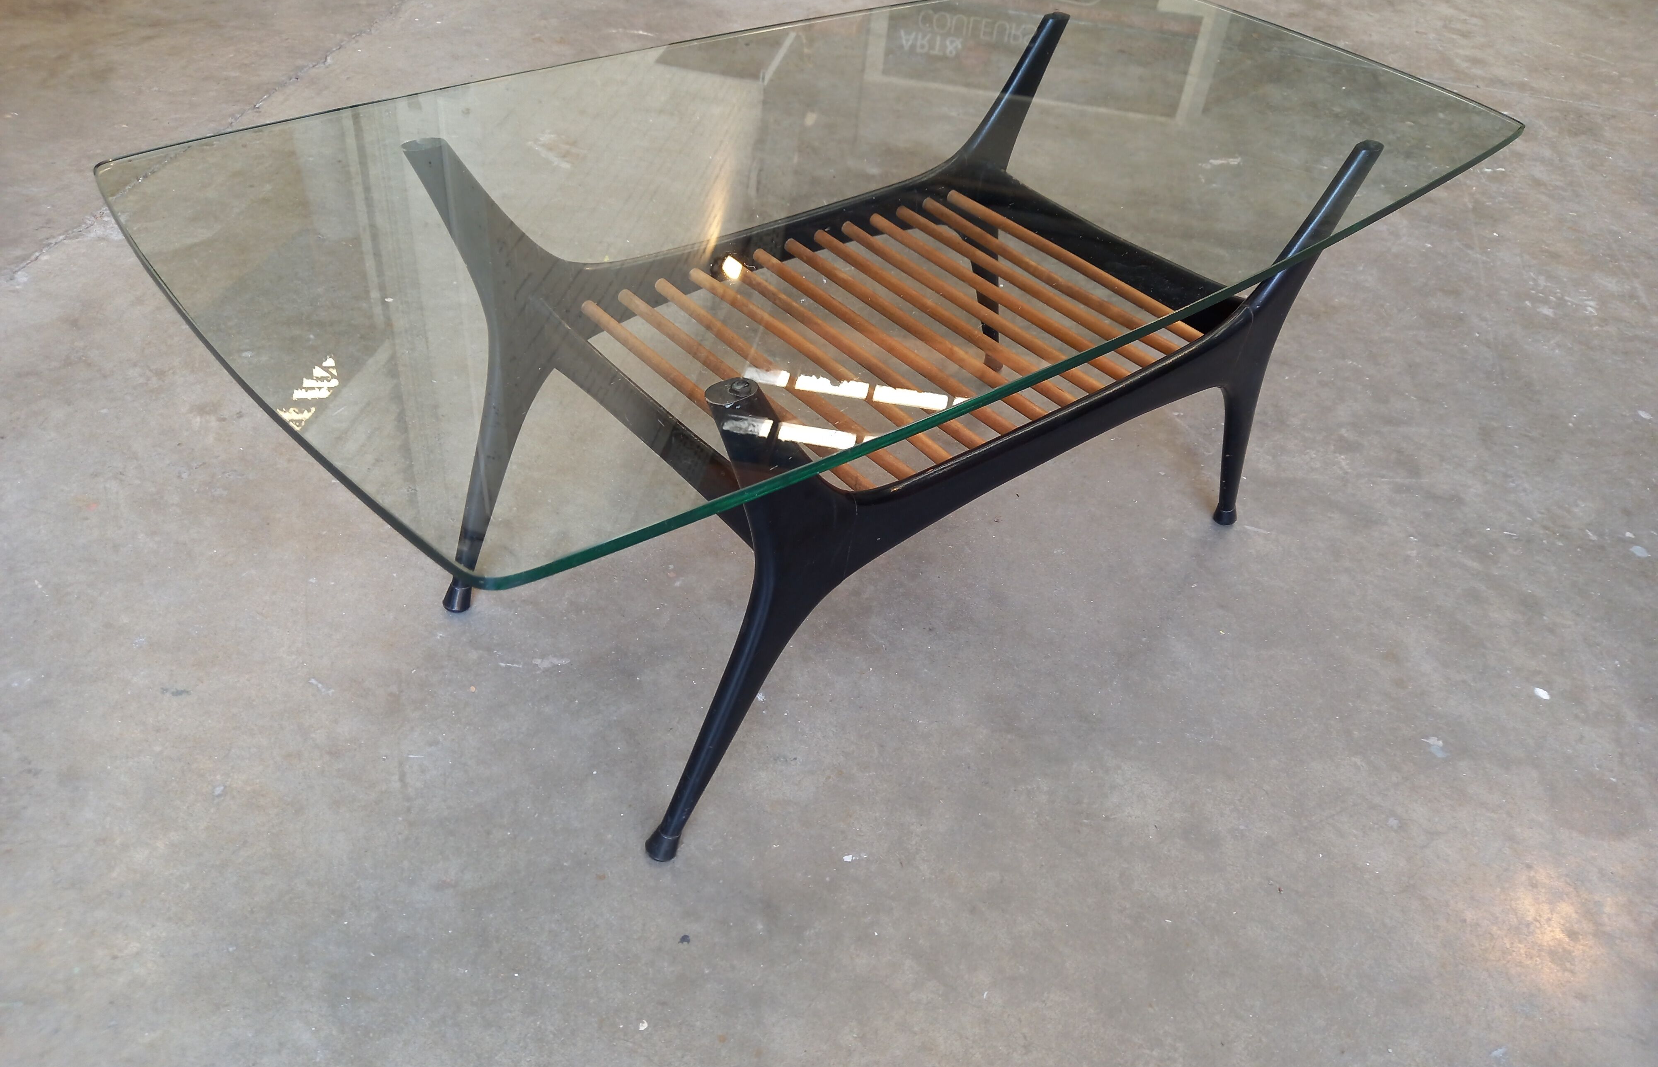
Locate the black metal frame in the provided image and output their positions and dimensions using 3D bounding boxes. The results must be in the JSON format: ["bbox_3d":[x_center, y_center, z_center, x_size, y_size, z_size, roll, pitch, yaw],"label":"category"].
[{"bbox_3d":[0.073,-0.155,1.172,0.832,0.469,0.420,-26,51,-33],"label":"black metal frame"}]

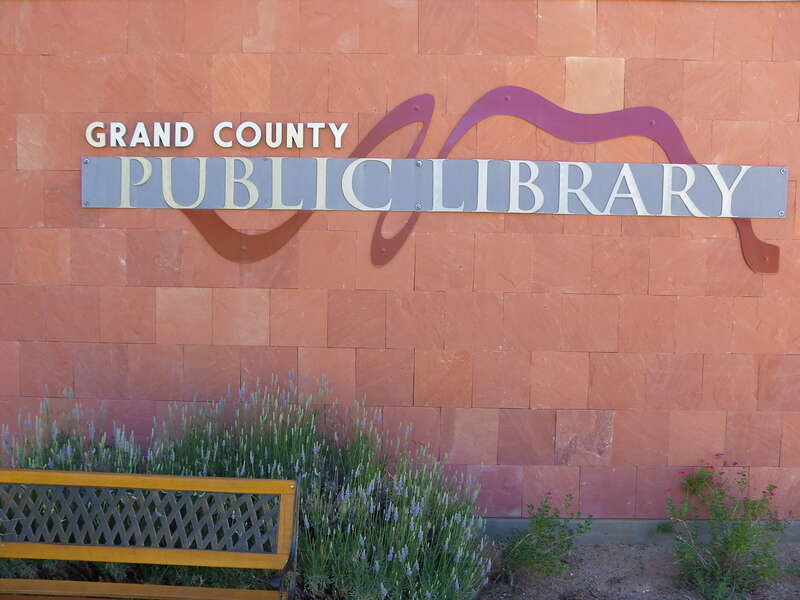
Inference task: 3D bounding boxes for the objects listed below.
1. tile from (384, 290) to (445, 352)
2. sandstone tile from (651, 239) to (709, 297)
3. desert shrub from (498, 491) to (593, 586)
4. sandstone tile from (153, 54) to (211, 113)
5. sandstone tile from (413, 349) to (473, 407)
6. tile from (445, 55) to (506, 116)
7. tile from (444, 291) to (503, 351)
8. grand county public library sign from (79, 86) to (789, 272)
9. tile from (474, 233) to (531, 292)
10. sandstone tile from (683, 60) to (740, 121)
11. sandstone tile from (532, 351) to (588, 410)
[{"bbox_3d":[0.078,0.107,3.665,0.305,0.305,0.030,1,4,1],"label":"tile"},{"bbox_3d":[1.445,-0.173,3.614,0.305,0.305,0.025,1,4,1],"label":"sandstone tile"},{"bbox_3d":[0.727,1.163,3.458,0.468,0.413,0.420,1,4,1],"label":"desert shrub"},{"bbox_3d":[-1.137,-1.128,3.624,0.305,0.305,0.030,1,4,1],"label":"sandstone tile"},{"bbox_3d":[0.232,0.422,3.704,0.305,0.305,0.030,1,4,1],"label":"sandstone tile"},{"bbox_3d":[0.397,-1.103,3.574,0.305,0.305,0.025,1,4,1],"label":"tile"},{"bbox_3d":[0.389,0.107,3.681,0.305,0.305,0.030,1,4,1],"label":"tile"},{"bbox_3d":[0.170,-0.634,3.592,3.665,0.942,0.060,1,4,1],"label":"grand county public library sign"},{"bbox_3d":[0.542,-0.195,3.659,0.305,0.305,0.030,1,3,0],"label":"tile"},{"bbox_3d":[1.592,-1.071,3.557,0.304,0.304,0.030,1,4,1],"label":"sandstone tile"},{"bbox_3d":[0.845,0.423,3.661,0.305,0.305,0.025,1,4,1],"label":"sandstone tile"}]

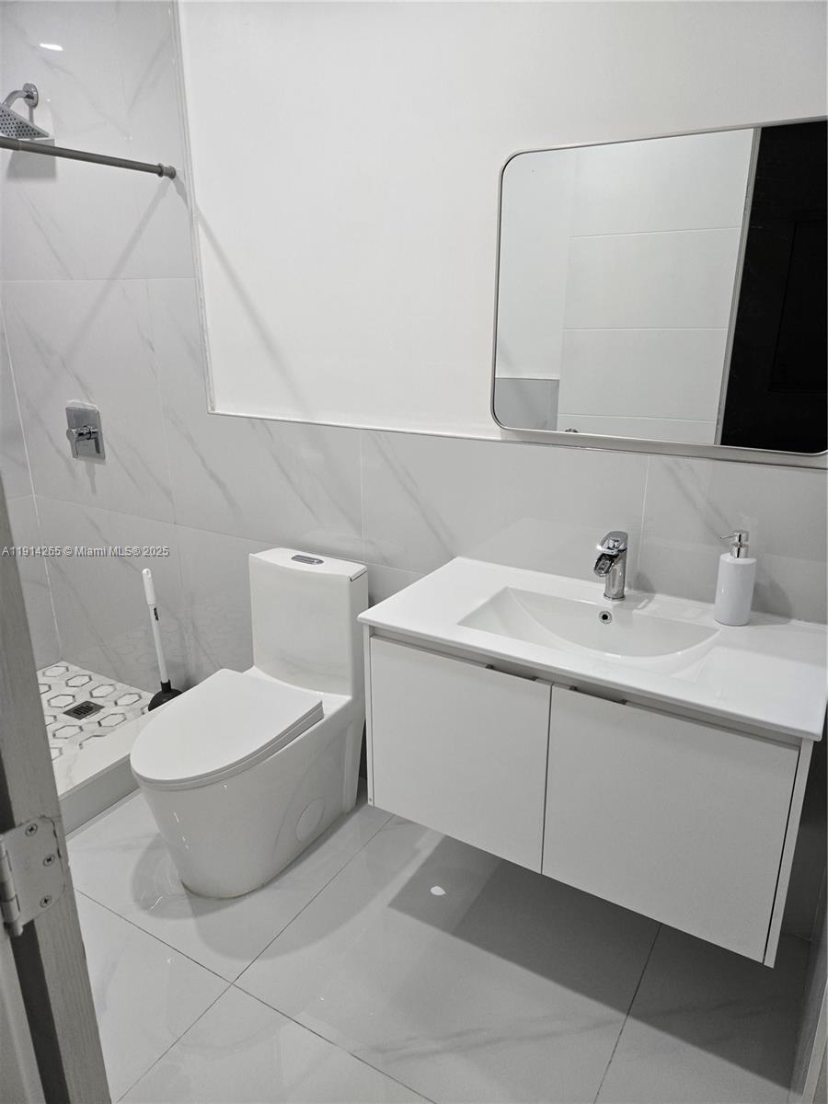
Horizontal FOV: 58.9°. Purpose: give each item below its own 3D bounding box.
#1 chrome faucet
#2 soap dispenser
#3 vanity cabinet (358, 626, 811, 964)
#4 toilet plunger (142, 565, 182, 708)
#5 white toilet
[{"bbox_3d":[0.453,0.046,1.677,0.050,0.155,0.140,11,21,30],"label":"chrome faucet"},{"bbox_3d":[0.685,0.053,1.575,0.097,0.203,0.074,-7,19,-21],"label":"soap dispenser"},{"bbox_3d":[0.395,0.400,1.681,0.894,0.478,0.472,11,21,30],"label":"vanity cabinet"},{"bbox_3d":[-0.944,0.342,2.722,0.140,0.595,0.140,8,20,30],"label":"toilet plunger"},{"bbox_3d":[-0.481,0.473,2.057,0.390,0.757,0.720,11,21,30],"label":"white toilet"}]

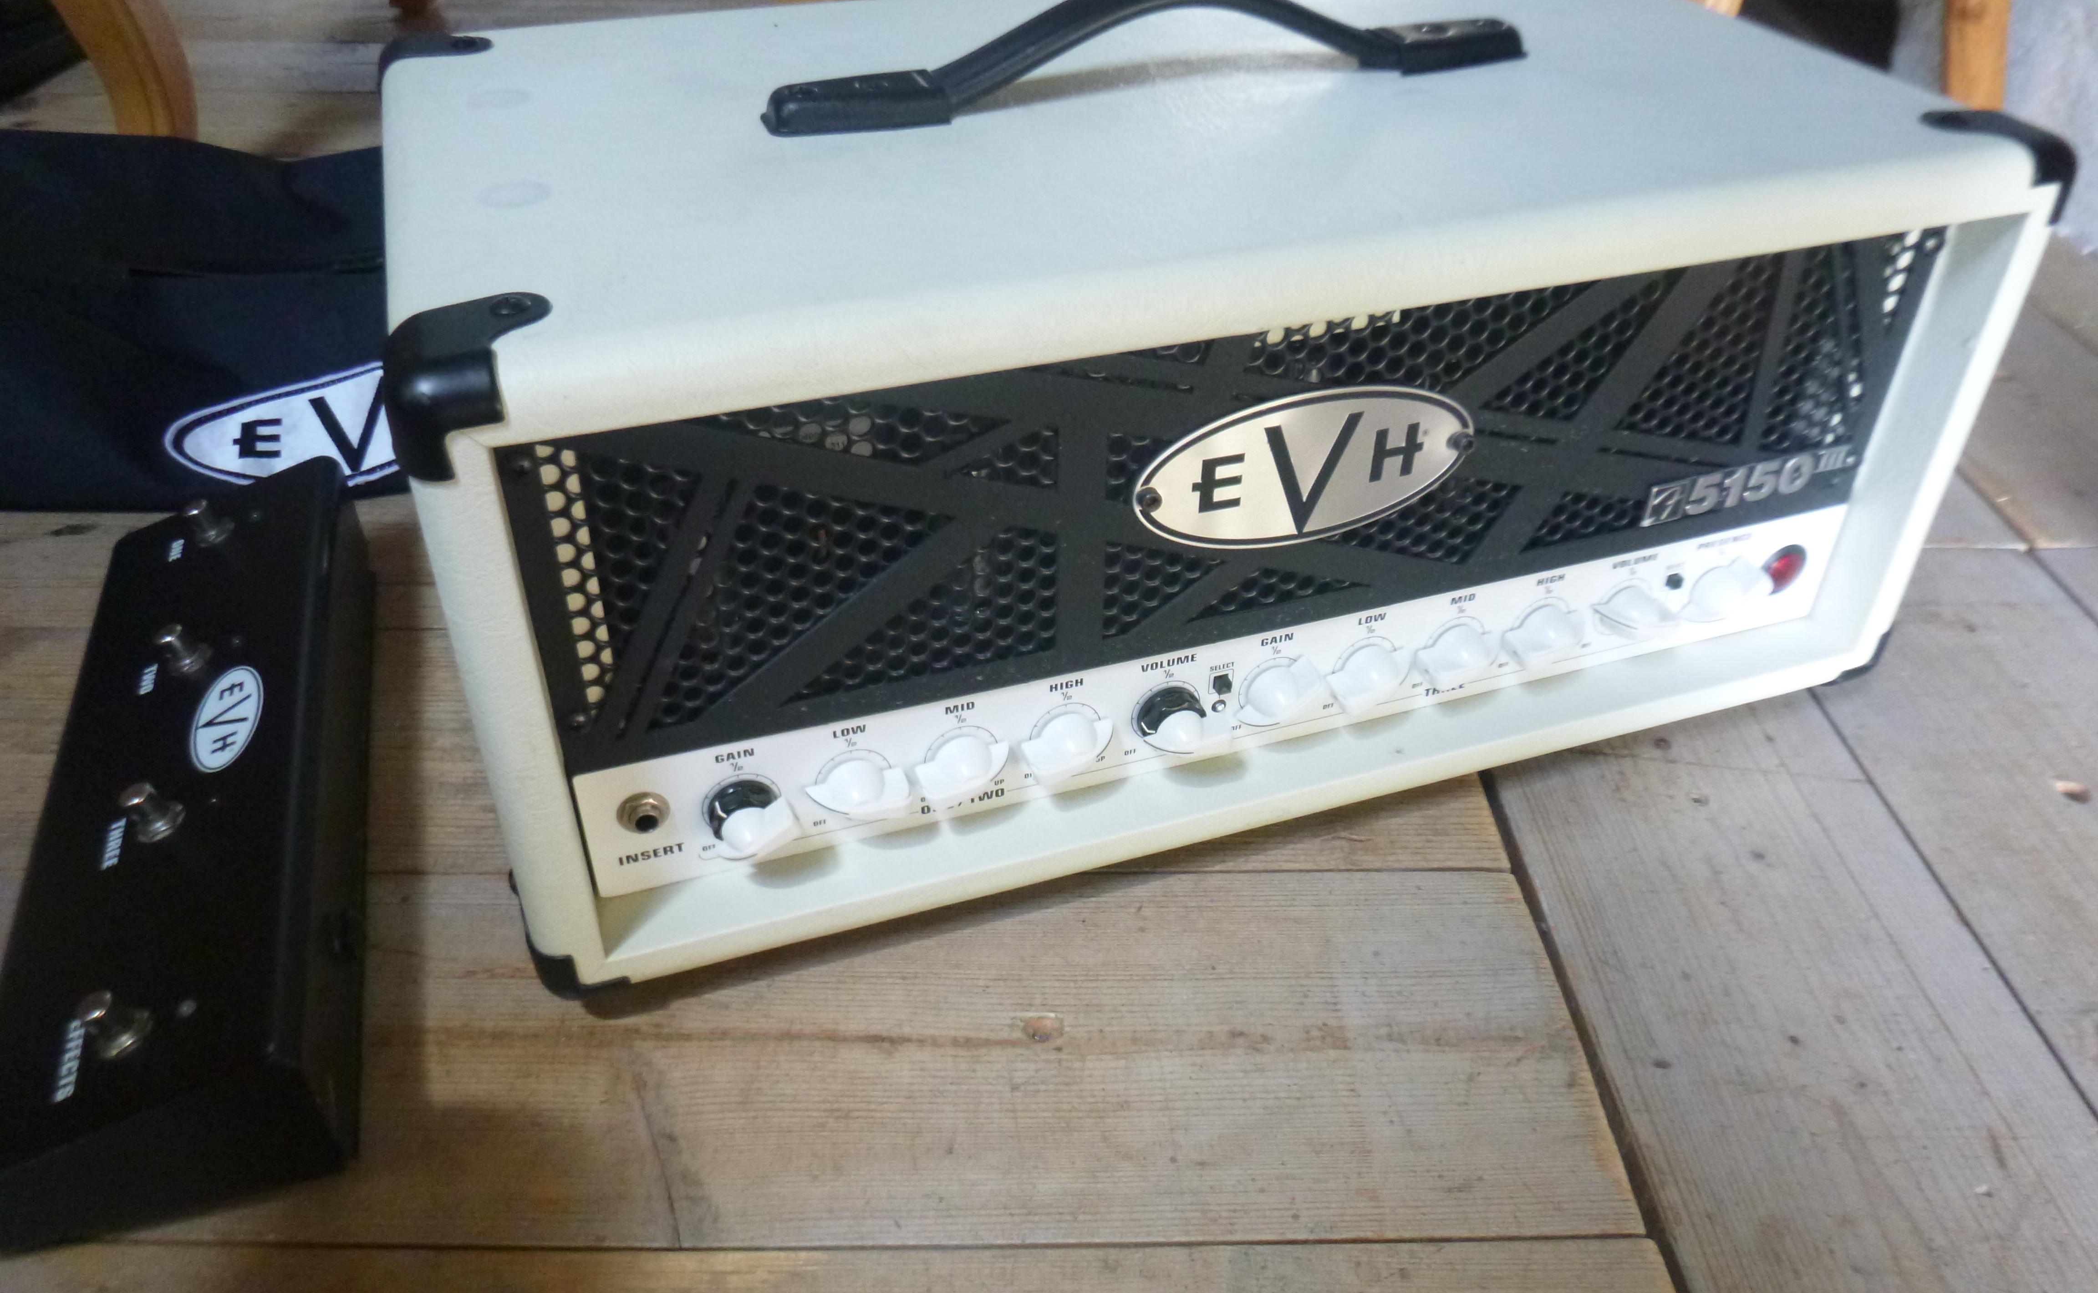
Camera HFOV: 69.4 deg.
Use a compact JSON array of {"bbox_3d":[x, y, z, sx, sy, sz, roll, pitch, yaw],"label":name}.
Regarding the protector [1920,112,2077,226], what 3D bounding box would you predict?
[{"bbox_3d":[0.330,-0.160,0.530,0.045,0.044,0.038,-12,38,-16],"label":"protector"}]

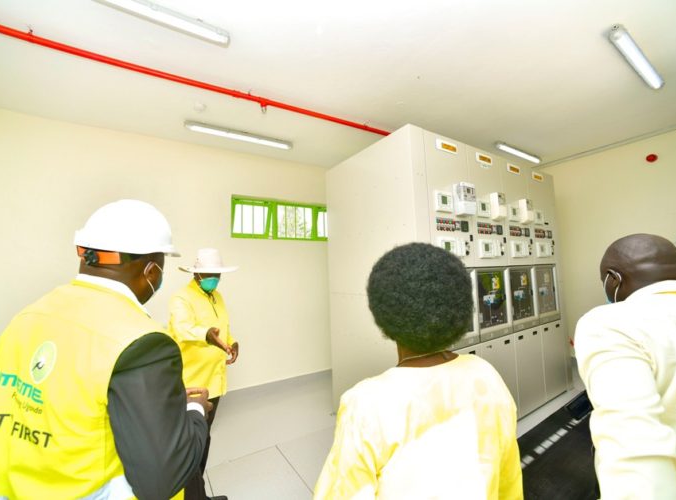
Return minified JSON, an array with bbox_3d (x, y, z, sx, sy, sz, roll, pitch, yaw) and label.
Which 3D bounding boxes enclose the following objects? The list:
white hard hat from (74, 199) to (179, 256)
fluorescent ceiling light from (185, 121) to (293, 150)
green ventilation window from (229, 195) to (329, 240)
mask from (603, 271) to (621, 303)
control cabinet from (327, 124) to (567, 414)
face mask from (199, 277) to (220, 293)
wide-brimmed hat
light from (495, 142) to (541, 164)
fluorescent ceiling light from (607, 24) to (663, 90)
[{"bbox_3d":[-0.613,-0.064,0.870,0.225,0.155,0.285,-3,-4,12],"label":"white hard hat"},{"bbox_3d":[-1.107,-1.335,3.433,1.230,0.090,0.120,1,-5,-33],"label":"fluorescent ceiling light"},{"bbox_3d":[-0.675,-0.443,4.475,1.863,0.583,0.090,1,-5,-33],"label":"green ventilation window"},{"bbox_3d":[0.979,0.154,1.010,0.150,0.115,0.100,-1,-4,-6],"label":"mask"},{"bbox_3d":[1.373,0.419,3.597,2.629,2.779,1.347,1,-5,-33],"label":"control cabinet"},{"bbox_3d":[-0.884,0.238,2.010,0.085,0.115,0.135,-5,-5,41],"label":"face mask"},{"bbox_3d":[-0.913,0.075,2.070,0.390,0.155,0.360,-5,-5,41],"label":"wide-brimmed hat"},{"bbox_3d":[2.642,-1.390,4.230,1.260,0.090,0.120,1,-5,-33],"label":"light"},{"bbox_3d":[2.424,-1.507,2.344,1.240,0.090,0.110,1,-5,-33],"label":"fluorescent ceiling light"}]

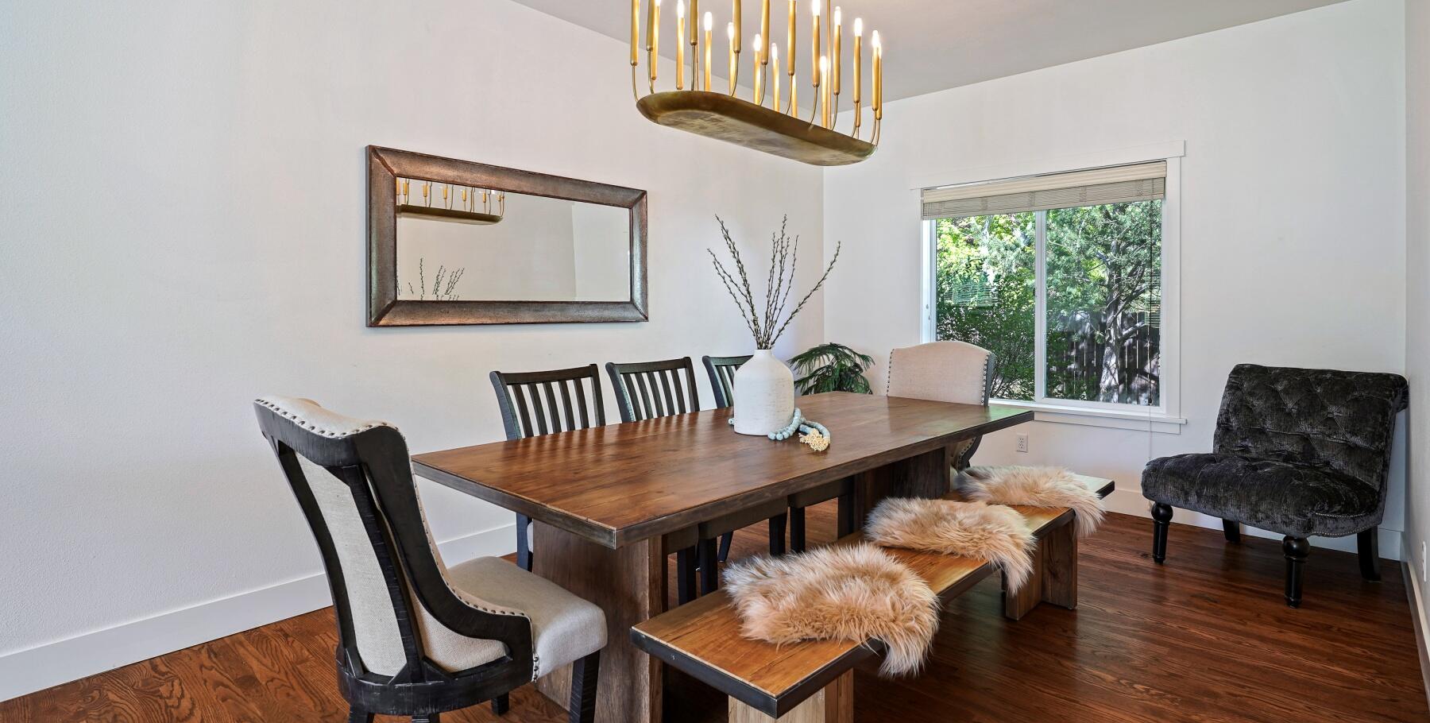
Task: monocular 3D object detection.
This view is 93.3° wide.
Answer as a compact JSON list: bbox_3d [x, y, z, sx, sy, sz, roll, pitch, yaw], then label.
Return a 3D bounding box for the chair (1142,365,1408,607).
[{"bbox_3d":[2.549,0.520,3.123,0.800,0.920,0.690,-2,4,-25],"label":"chair"}]

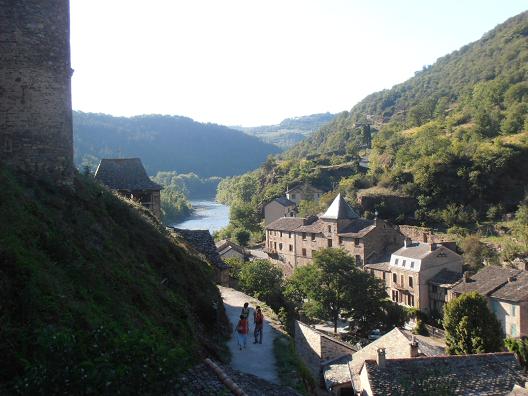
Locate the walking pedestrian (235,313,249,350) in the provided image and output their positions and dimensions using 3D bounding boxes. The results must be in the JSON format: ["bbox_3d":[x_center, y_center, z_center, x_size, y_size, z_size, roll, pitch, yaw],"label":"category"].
[{"bbox_3d":[-0.959,5.952,38.436,0.580,1.570,0.450,0,3,-8],"label":"walking pedestrian"}]

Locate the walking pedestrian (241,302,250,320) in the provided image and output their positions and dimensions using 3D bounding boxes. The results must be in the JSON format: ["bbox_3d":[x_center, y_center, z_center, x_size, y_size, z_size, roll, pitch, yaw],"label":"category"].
[{"bbox_3d":[-0.849,5.765,41.030,0.500,1.630,0.380,0,3,-6],"label":"walking pedestrian"}]

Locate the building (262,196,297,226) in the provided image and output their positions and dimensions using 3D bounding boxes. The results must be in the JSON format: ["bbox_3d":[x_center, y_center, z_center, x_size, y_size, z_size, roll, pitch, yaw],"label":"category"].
[{"bbox_3d":[4.313,3.442,221.446,5.600,6.700,11.000,1,3,14],"label":"building"}]

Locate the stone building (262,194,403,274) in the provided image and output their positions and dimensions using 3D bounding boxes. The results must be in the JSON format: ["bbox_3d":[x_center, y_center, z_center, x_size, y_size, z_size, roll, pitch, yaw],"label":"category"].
[{"bbox_3d":[13.010,6.499,162.995,9.800,15.100,28.500,-2,3,-35],"label":"stone building"}]

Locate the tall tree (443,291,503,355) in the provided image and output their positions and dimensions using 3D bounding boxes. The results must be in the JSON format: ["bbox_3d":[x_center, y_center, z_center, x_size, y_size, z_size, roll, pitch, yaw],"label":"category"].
[{"bbox_3d":[26.092,15.781,108.900,7.200,8.442,7.200,0,3,0],"label":"tall tree"}]

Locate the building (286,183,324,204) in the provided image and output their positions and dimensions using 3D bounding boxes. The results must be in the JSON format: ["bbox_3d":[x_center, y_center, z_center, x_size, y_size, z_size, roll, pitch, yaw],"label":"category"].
[{"bbox_3d":[11.760,-1.307,249.987,9.900,6.400,9.000,0,3,-3],"label":"building"}]

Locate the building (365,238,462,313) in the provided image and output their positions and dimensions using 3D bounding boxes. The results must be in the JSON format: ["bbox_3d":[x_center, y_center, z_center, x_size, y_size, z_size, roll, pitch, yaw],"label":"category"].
[{"bbox_3d":[24.547,12.213,142.382,8.000,11.700,15.300,-1,3,-24],"label":"building"}]

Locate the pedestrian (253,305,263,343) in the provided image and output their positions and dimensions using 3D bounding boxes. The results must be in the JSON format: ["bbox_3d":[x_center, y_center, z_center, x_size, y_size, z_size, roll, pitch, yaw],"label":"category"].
[{"bbox_3d":[-0.295,5.779,39.429,0.520,1.710,0.420,-1,3,-15],"label":"pedestrian"}]

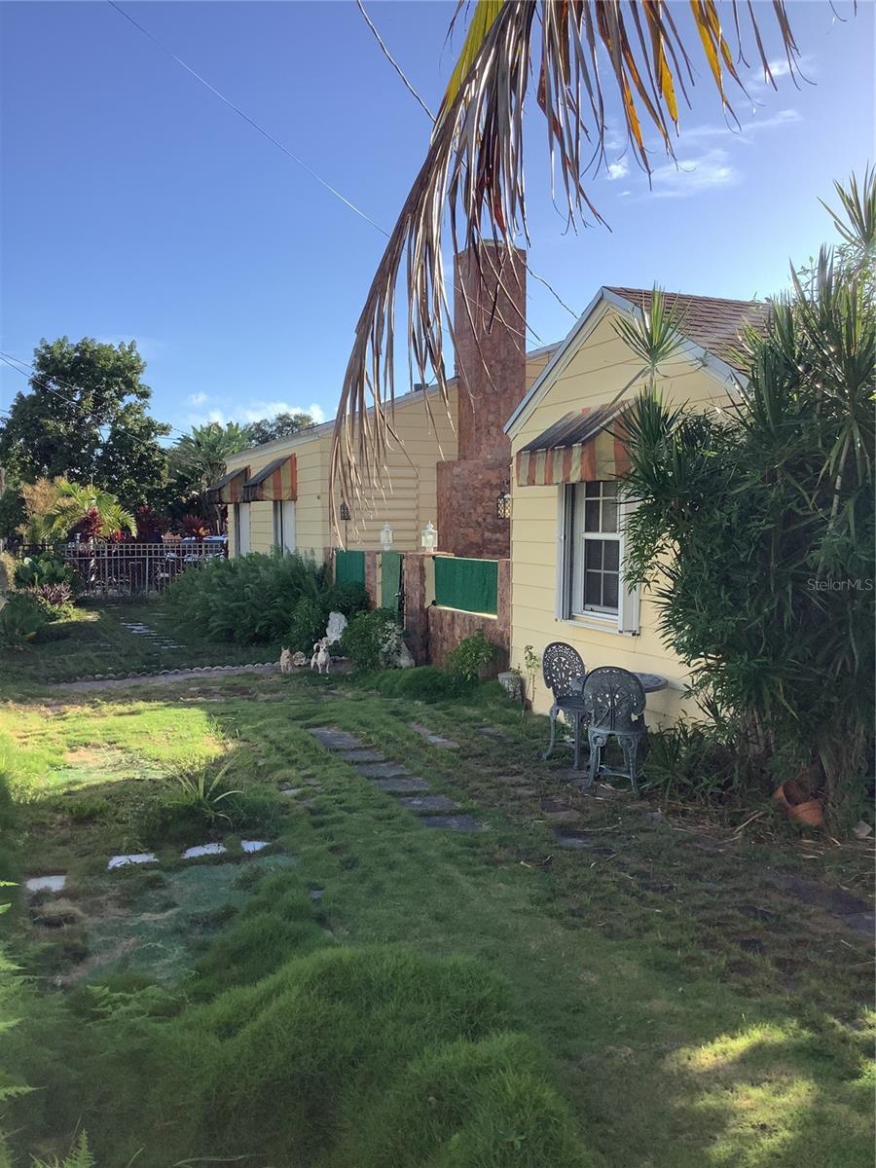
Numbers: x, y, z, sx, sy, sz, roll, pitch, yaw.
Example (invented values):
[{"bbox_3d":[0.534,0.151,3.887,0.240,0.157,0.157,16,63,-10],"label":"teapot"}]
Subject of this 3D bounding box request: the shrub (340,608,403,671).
[{"bbox_3d":[-0.820,0.627,12.850,0.780,0.760,0.800,-1,4,-21],"label":"shrub"}]

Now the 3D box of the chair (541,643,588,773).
[{"bbox_3d":[1.050,0.899,7.820,0.420,0.840,0.470,-2,4,-31],"label":"chair"}]

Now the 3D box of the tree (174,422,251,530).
[{"bbox_3d":[-6.900,-2.531,32.000,2.700,4.700,2.700,0,4,0],"label":"tree"}]

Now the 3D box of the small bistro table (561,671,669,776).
[{"bbox_3d":[1.275,1.019,7.340,0.680,0.660,0.680,-1,4,-21],"label":"small bistro table"}]

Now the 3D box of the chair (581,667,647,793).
[{"bbox_3d":[1.205,0.951,7.060,0.420,0.830,0.470,1,4,15],"label":"chair"}]

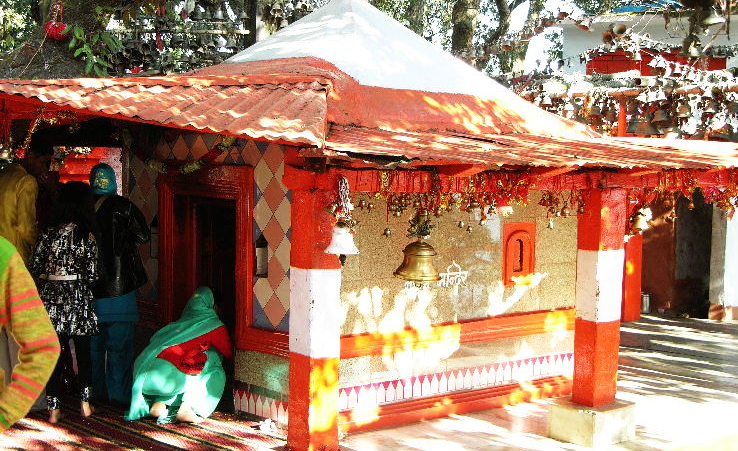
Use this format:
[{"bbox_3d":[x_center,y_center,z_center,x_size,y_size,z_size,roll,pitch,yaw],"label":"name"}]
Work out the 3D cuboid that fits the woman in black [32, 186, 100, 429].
[{"bbox_3d":[-1.990,0.489,8.633,0.430,1.530,0.300,0,4,-19],"label":"woman in black"}]

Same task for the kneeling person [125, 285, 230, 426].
[{"bbox_3d":[-1.143,0.758,7.997,0.500,0.800,0.600,4,4,44],"label":"kneeling person"}]

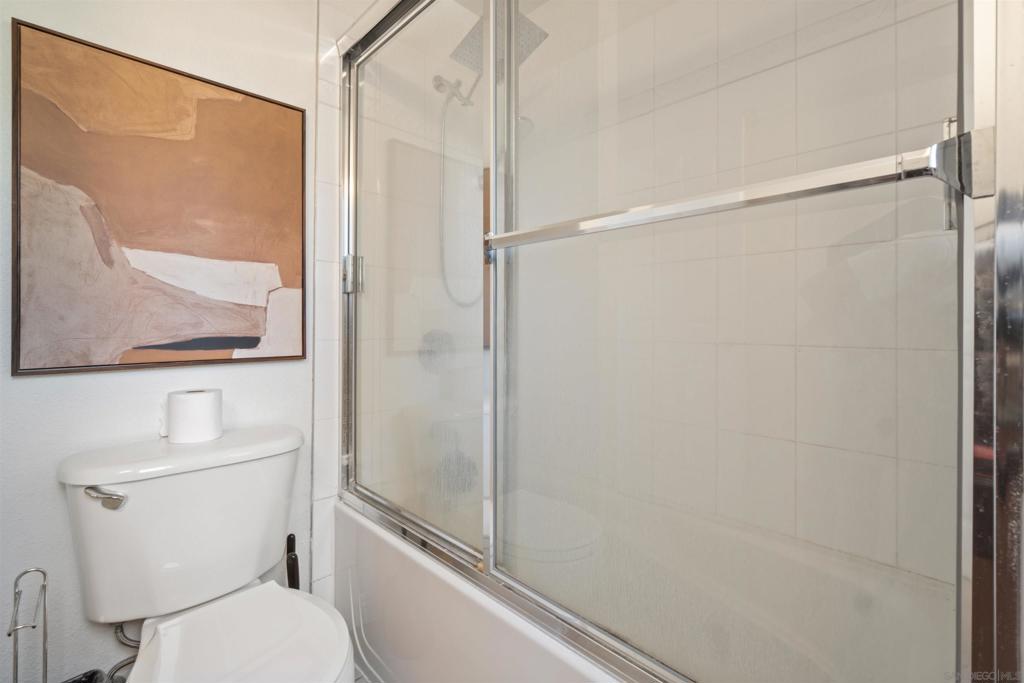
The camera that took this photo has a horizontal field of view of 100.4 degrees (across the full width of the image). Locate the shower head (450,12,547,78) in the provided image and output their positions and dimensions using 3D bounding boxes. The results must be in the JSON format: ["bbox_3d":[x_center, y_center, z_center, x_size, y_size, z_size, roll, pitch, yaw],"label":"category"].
[{"bbox_3d":[-0.044,-1.019,1.462,0.250,0.035,0.250,-3,-15,-46],"label":"shower head"}]

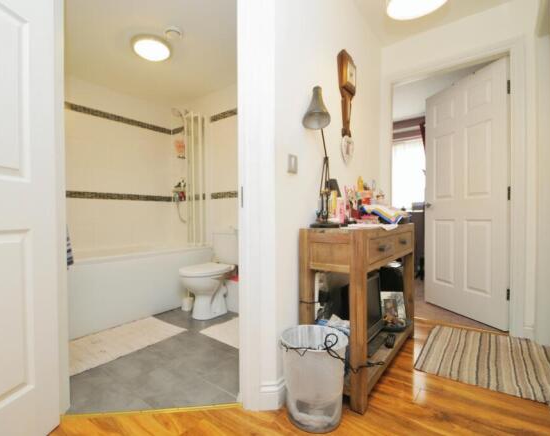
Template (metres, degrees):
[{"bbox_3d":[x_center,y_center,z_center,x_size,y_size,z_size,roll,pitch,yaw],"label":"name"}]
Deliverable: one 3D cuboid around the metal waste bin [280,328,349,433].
[{"bbox_3d":[0.168,0.665,1.155,0.278,0.320,0.278,0,0,0],"label":"metal waste bin"}]

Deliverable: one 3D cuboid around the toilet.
[{"bbox_3d":[-0.545,0.465,2.339,0.370,0.720,0.610,0,0,37],"label":"toilet"}]

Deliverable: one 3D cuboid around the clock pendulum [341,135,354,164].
[{"bbox_3d":[0.459,-0.425,1.746,0.020,0.185,0.170,0,0,37],"label":"clock pendulum"}]

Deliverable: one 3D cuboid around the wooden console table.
[{"bbox_3d":[0.543,0.438,1.621,0.318,0.775,0.965,0,0,38],"label":"wooden console table"}]

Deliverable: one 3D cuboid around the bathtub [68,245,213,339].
[{"bbox_3d":[-1.433,0.562,2.328,0.700,0.525,1.700,0,0,37],"label":"bathtub"}]

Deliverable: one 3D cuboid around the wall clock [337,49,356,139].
[{"bbox_3d":[0.460,-0.800,1.737,0.055,0.570,0.175,0,0,37],"label":"wall clock"}]

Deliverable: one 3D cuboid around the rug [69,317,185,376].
[{"bbox_3d":[-1.079,0.818,1.809,0.468,0.015,0.820,0,0,36],"label":"rug"}]

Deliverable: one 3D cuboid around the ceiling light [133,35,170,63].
[{"bbox_3d":[-0.962,-1.315,2.120,0.310,0.080,0.310,0,0,0],"label":"ceiling light"}]

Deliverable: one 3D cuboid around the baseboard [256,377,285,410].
[{"bbox_3d":[-0.012,0.762,1.188,0.115,0.125,0.050,0,0,-5],"label":"baseboard"}]

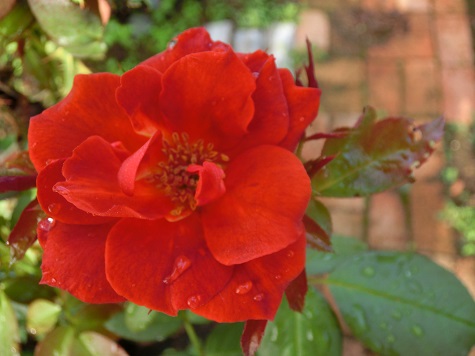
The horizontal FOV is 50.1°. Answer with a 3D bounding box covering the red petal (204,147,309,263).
[{"bbox_3d":[0.006,0.008,0.152,0.031,0.014,0.035,0,81,15],"label":"red petal"}]

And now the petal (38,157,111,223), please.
[{"bbox_3d":[-0.048,0.004,0.160,0.027,0.011,0.021,0,90,-9],"label":"petal"}]

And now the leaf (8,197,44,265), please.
[{"bbox_3d":[-0.065,0.016,0.157,0.010,0.007,0.023,19,70,14],"label":"leaf"}]

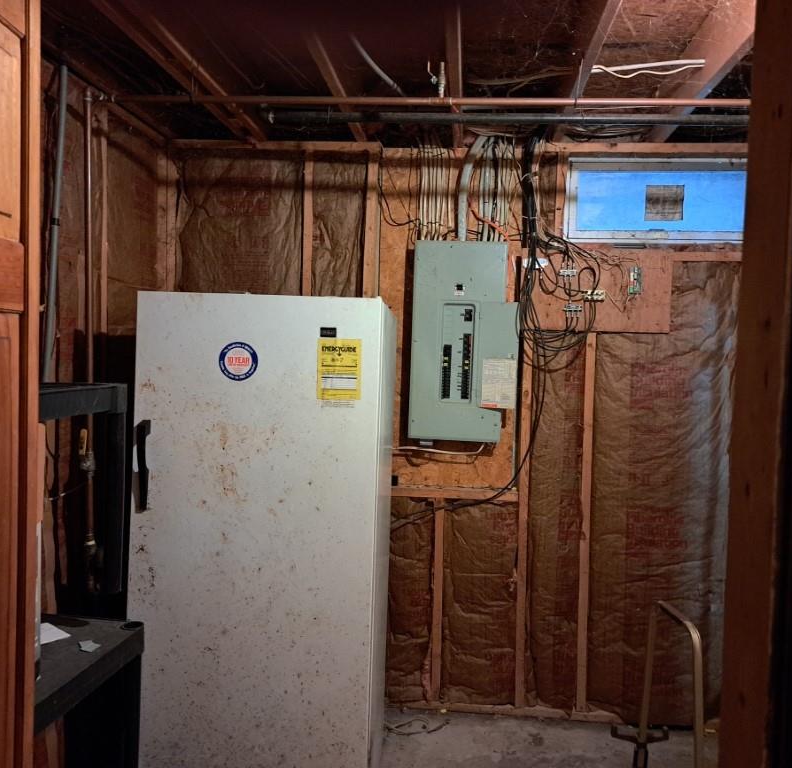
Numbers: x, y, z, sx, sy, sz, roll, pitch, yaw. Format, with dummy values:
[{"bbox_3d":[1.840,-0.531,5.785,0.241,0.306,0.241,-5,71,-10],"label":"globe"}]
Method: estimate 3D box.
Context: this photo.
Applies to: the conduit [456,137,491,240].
[{"bbox_3d":[0.328,-0.826,3.005,0.130,0.440,0.060,1,3,5],"label":"conduit"}]

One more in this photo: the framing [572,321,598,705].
[{"bbox_3d":[0.804,0.570,3.043,0.038,1.670,0.089,1,3,5],"label":"framing"}]

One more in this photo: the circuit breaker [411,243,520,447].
[{"bbox_3d":[0.296,-0.178,3.035,0.450,0.840,0.110,1,3,5],"label":"circuit breaker"}]

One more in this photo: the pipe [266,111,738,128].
[{"bbox_3d":[0.464,-0.948,2.549,1.880,0.048,0.048,2,3,5],"label":"pipe"}]

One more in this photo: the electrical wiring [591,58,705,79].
[{"bbox_3d":[0.822,-1.033,2.321,0.375,0.050,0.035,1,3,5],"label":"electrical wiring"}]

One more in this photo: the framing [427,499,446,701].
[{"bbox_3d":[0.187,0.940,3.119,0.038,0.890,0.089,1,3,5],"label":"framing"}]

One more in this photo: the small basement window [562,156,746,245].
[{"bbox_3d":[1.113,-0.766,2.976,0.785,0.350,0.085,1,3,5],"label":"small basement window"}]

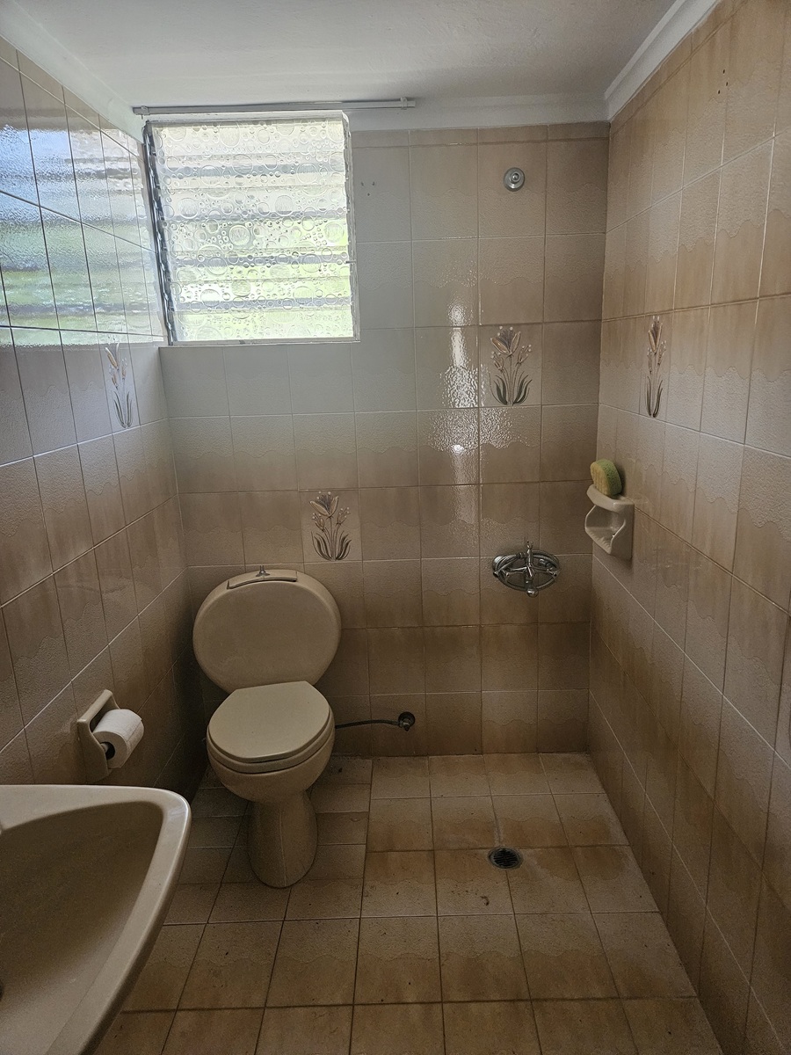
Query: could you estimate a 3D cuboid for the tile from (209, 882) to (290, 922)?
[{"bbox_3d":[-0.393,1.030,1.923,0.204,0.010,0.143,-2,14,1],"label":"tile"}]

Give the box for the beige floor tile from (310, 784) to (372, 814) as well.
[{"bbox_3d":[-0.184,0.914,2.354,0.198,0.010,0.156,-2,14,1],"label":"beige floor tile"}]

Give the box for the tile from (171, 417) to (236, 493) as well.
[{"bbox_3d":[-0.628,-0.239,2.311,0.199,0.250,0.010,-2,14,1],"label":"tile"}]

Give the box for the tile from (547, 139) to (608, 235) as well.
[{"bbox_3d":[0.534,-1.001,2.067,0.179,0.252,0.012,-2,16,1],"label":"tile"}]

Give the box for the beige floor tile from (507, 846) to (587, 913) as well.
[{"bbox_3d":[0.415,0.988,1.961,0.200,0.010,0.251,-2,14,1],"label":"beige floor tile"}]

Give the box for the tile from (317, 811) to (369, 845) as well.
[{"bbox_3d":[-0.188,0.950,2.198,0.200,0.010,0.149,-2,14,1],"label":"tile"}]

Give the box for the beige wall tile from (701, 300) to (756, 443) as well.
[{"bbox_3d":[0.643,-0.301,1.347,0.010,0.251,0.200,-2,14,1],"label":"beige wall tile"}]

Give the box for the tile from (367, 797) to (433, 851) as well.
[{"bbox_3d":[0.017,0.939,2.212,0.202,0.010,0.257,-2,14,1],"label":"tile"}]

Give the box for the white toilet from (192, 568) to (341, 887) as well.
[{"bbox_3d":[-0.373,0.569,2.122,0.481,0.775,0.650,-4,15,-8],"label":"white toilet"}]

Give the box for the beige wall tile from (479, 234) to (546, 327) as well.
[{"bbox_3d":[0.355,-0.752,2.139,0.200,0.252,0.012,-2,16,1],"label":"beige wall tile"}]

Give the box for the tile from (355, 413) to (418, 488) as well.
[{"bbox_3d":[-0.027,-0.254,2.284,0.200,0.250,0.010,-2,16,2],"label":"tile"}]

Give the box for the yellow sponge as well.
[{"bbox_3d":[0.608,-0.140,2.026,0.045,0.090,0.110,-5,15,-12],"label":"yellow sponge"}]

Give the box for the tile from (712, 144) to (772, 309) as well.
[{"bbox_3d":[0.630,-0.541,1.274,0.010,0.250,0.199,-2,14,1],"label":"tile"}]

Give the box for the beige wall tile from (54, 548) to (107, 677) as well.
[{"bbox_3d":[-0.737,0.199,1.643,0.010,0.250,0.199,-2,14,1],"label":"beige wall tile"}]

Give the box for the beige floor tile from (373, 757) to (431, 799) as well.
[{"bbox_3d":[0.018,0.875,2.447,0.199,0.010,0.243,-2,14,1],"label":"beige floor tile"}]

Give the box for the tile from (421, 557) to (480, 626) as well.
[{"bbox_3d":[0.194,0.225,2.418,0.199,0.250,0.010,-2,14,1],"label":"tile"}]

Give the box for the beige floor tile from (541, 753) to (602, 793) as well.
[{"bbox_3d":[0.614,0.858,2.448,0.178,0.012,0.250,-2,15,1],"label":"beige floor tile"}]

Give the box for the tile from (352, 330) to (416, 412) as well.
[{"bbox_3d":[-0.035,-0.497,2.216,0.200,0.252,0.012,-2,16,1],"label":"tile"}]

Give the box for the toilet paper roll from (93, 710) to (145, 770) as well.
[{"bbox_3d":[-0.672,0.507,1.679,0.098,0.098,0.098,-2,14,1],"label":"toilet paper roll"}]

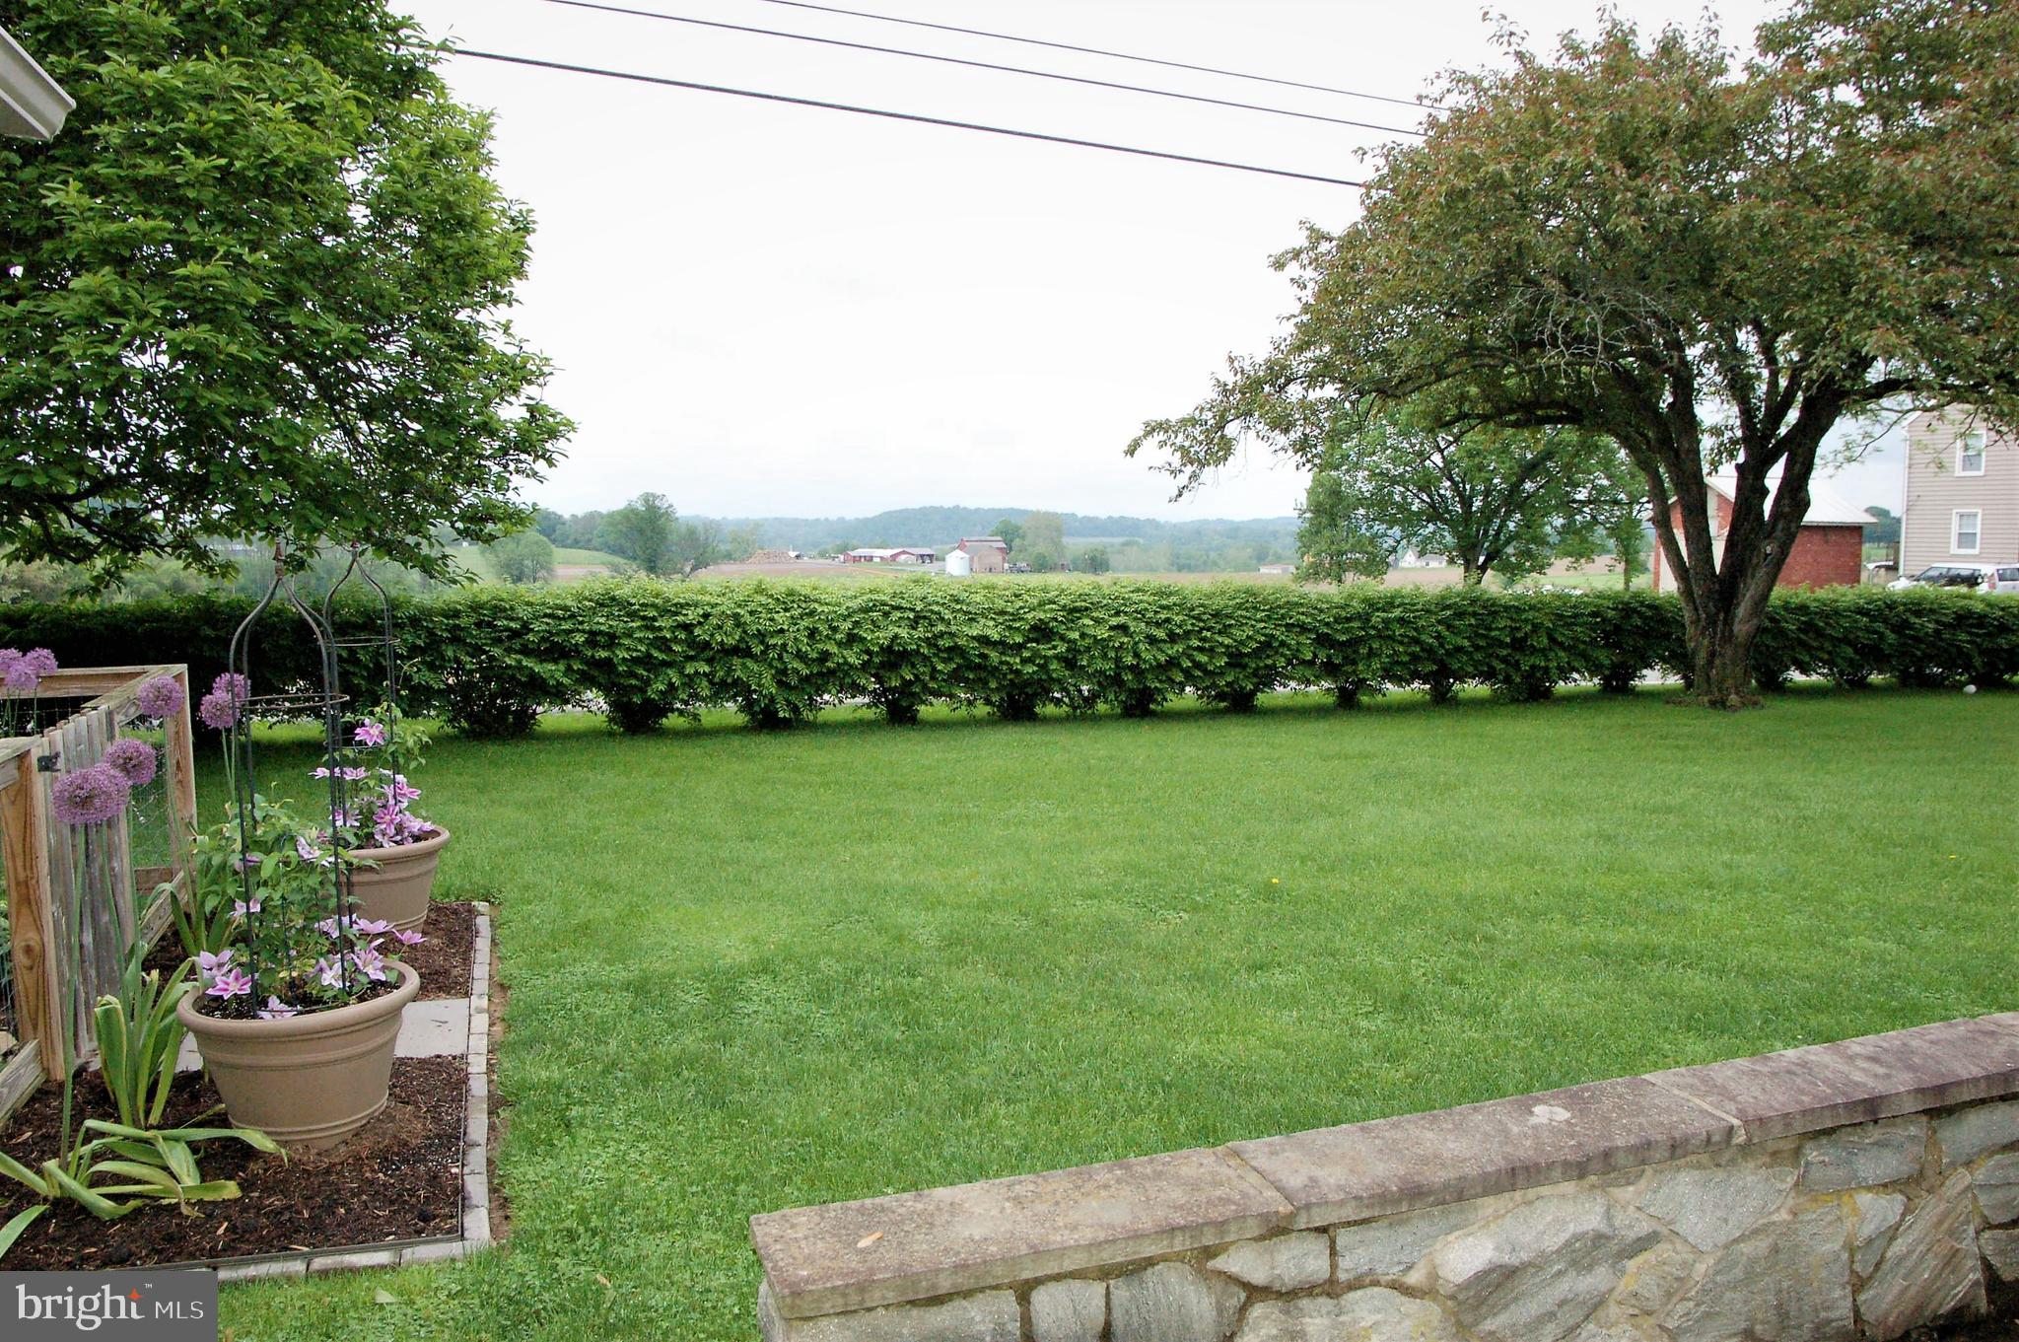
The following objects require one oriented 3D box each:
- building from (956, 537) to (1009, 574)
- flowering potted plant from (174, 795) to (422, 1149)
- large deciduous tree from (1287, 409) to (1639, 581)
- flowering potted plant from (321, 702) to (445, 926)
[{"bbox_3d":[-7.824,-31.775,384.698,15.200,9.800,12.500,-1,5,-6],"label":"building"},{"bbox_3d":[-1.913,0.776,3.793,0.610,0.900,0.610,0,5,0],"label":"flowering potted plant"},{"bbox_3d":[13.228,-4.749,40.739,10.000,6.440,9.000,0,5,0],"label":"large deciduous tree"},{"bbox_3d":[-2.729,0.615,6.020,0.600,0.930,0.600,0,5,0],"label":"flowering potted plant"}]

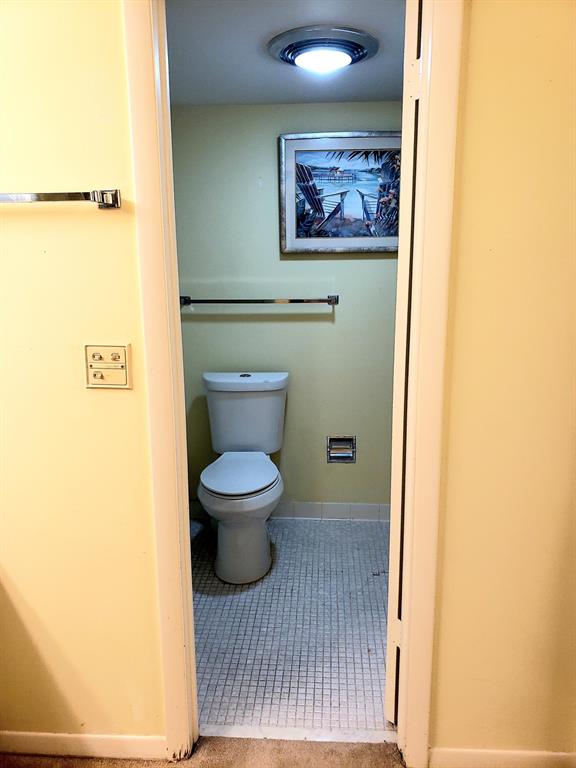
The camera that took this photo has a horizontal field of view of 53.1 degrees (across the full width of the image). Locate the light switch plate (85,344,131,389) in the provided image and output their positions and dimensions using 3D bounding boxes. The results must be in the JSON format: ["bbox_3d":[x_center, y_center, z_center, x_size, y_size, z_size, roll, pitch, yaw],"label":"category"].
[{"bbox_3d":[-0.443,-0.041,1.427,0.115,0.112,0.014,0,11,4],"label":"light switch plate"}]

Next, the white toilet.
[{"bbox_3d":[-0.218,0.421,2.773,0.445,0.825,0.735,0,11,1],"label":"white toilet"}]

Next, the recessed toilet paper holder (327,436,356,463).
[{"bbox_3d":[0.292,0.352,3.121,0.152,0.149,0.060,0,11,4],"label":"recessed toilet paper holder"}]

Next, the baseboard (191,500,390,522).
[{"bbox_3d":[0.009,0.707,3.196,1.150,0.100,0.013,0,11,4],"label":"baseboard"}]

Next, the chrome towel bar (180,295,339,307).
[{"bbox_3d":[-0.148,-0.426,2.946,0.815,0.048,0.080,0,11,4],"label":"chrome towel bar"}]

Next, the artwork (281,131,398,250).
[{"bbox_3d":[0.308,-0.931,2.837,0.680,0.557,0.033,0,11,4],"label":"artwork"}]

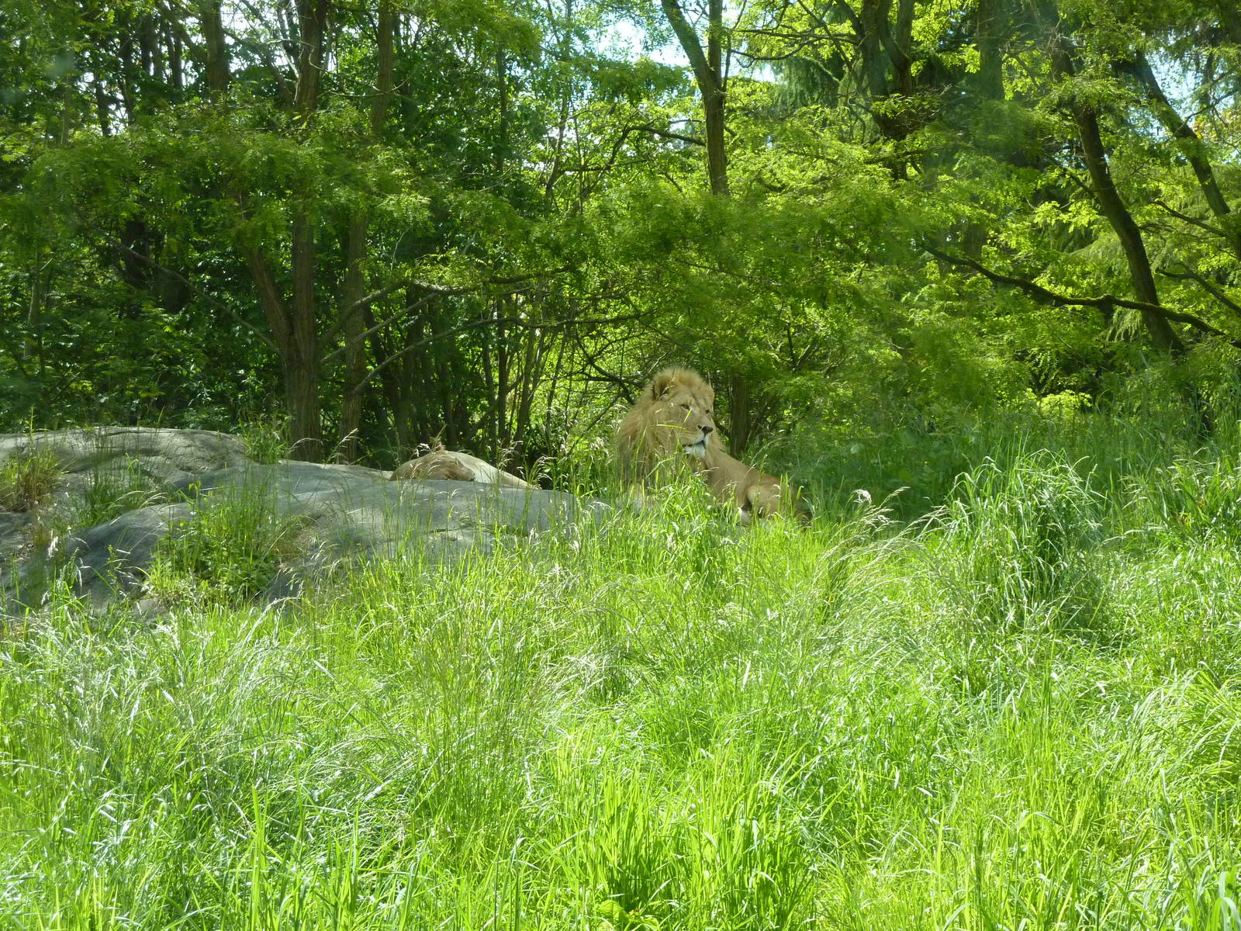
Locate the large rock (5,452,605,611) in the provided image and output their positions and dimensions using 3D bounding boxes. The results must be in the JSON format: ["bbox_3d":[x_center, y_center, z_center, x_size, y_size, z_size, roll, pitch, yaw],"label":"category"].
[{"bbox_3d":[-1.779,0.348,14.600,3.350,0.850,2.400,0,2,0],"label":"large rock"}]

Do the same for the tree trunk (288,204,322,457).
[{"bbox_3d":[-2.506,-1.036,20.500,0.280,2.000,0.280,0,2,0],"label":"tree trunk"}]

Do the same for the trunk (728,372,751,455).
[{"bbox_3d":[0.943,-0.412,20.500,0.180,0.680,0.180,0,2,0],"label":"trunk"}]

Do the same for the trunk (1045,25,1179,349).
[{"bbox_3d":[4.314,-2.430,22.500,0.400,2.950,0.350,-19,2,0],"label":"trunk"}]

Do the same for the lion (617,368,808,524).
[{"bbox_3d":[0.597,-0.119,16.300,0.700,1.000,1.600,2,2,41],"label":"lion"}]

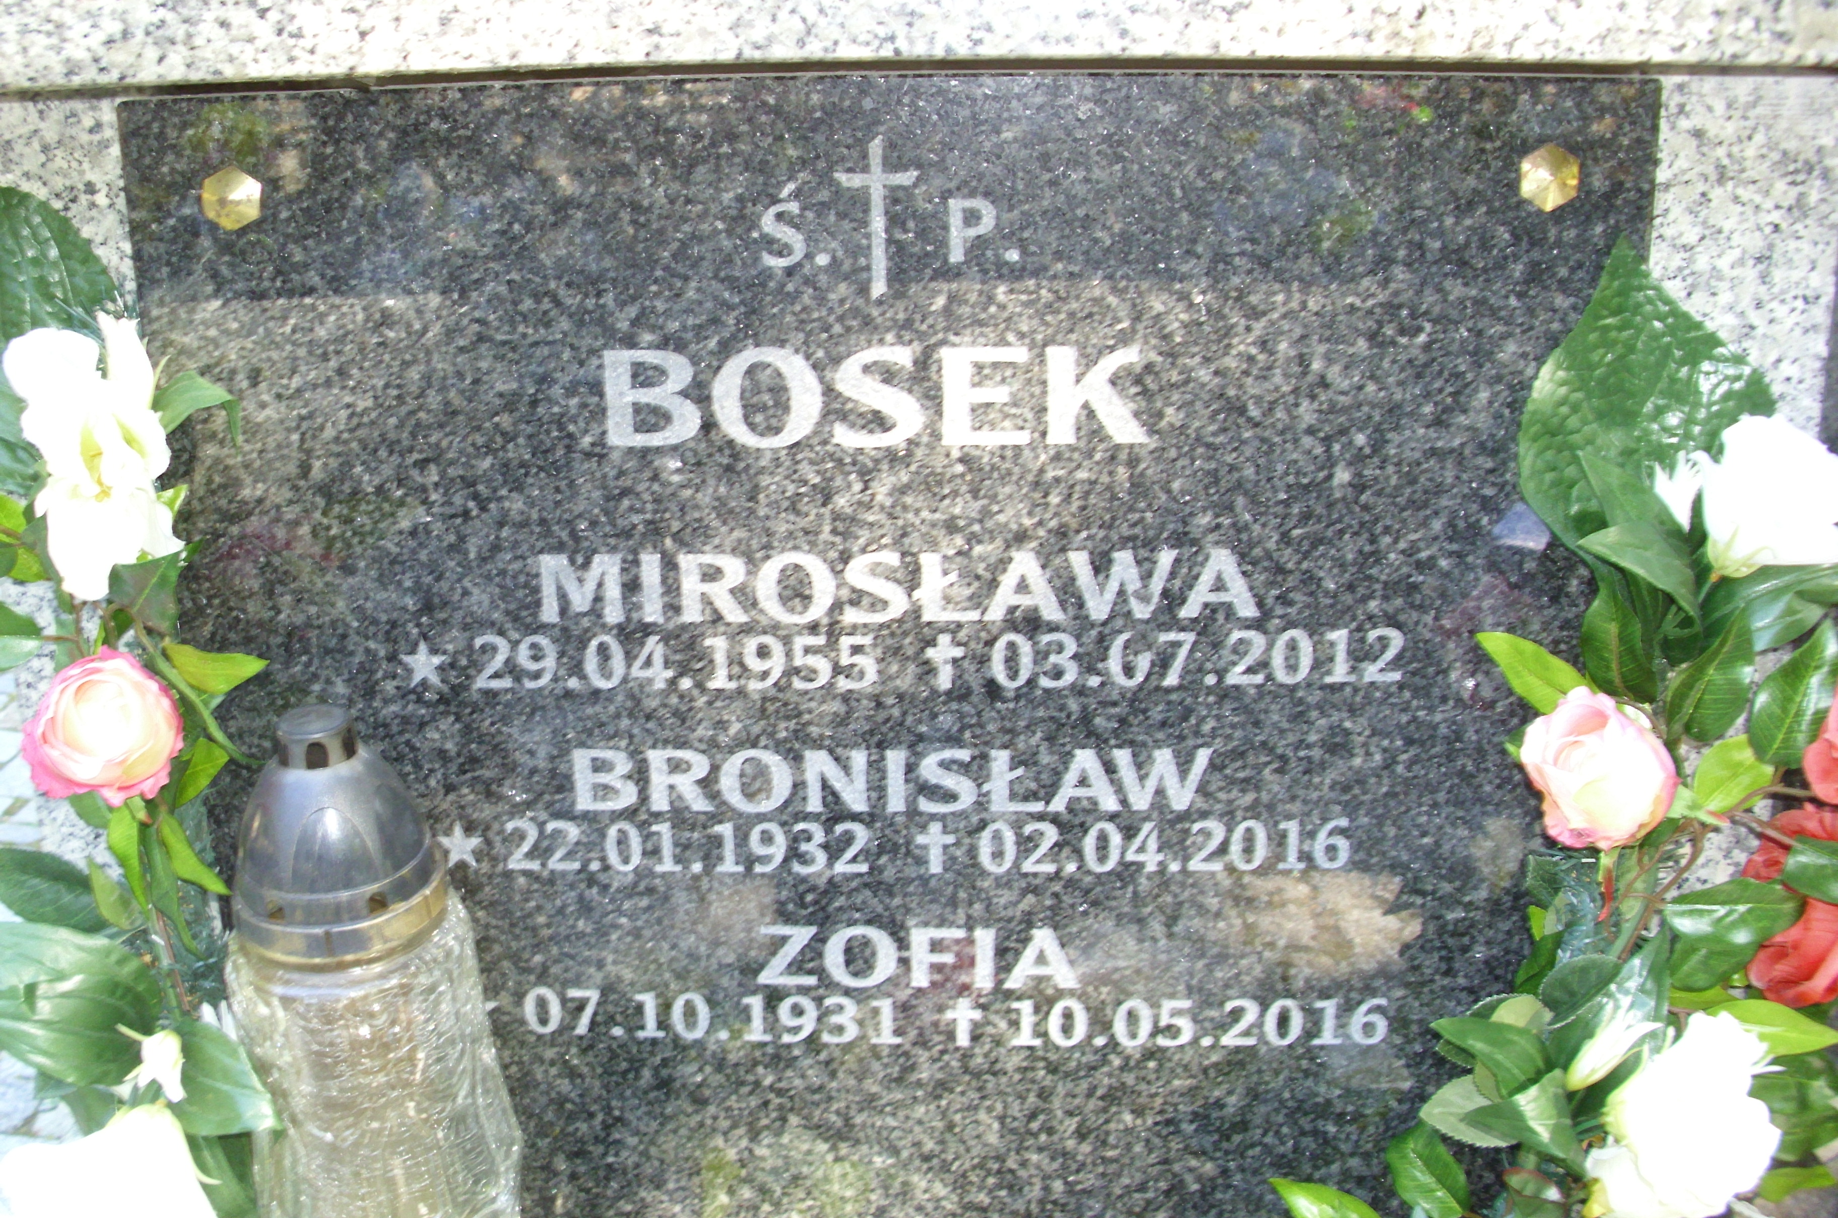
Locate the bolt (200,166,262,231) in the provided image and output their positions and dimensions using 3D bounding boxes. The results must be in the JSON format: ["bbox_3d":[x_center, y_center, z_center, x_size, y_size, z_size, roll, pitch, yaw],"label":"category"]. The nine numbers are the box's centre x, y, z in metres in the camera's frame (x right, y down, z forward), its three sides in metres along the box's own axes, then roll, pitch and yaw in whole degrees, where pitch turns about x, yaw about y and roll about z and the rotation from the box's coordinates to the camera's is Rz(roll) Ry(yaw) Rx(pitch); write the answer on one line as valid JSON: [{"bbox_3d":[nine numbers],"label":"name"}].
[{"bbox_3d":[-0.270,-0.161,0.731,0.024,0.026,0.009,1,18,1],"label":"bolt"}]

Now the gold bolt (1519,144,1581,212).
[{"bbox_3d":[0.247,-0.168,0.726,0.024,0.026,0.009,1,18,1],"label":"gold bolt"}]

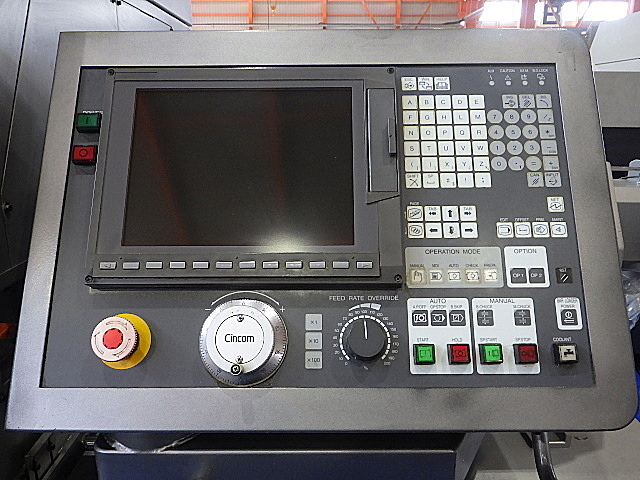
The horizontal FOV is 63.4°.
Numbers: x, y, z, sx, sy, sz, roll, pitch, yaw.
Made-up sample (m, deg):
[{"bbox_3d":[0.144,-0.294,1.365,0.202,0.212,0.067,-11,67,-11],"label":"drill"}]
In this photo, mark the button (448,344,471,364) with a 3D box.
[{"bbox_3d":[0.124,0.103,0.464,0.017,0.017,0.012,0,-14,1],"label":"button"}]

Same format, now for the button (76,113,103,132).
[{"bbox_3d":[-0.232,-0.117,0.523,0.023,0.018,0.009,0,-14,1],"label":"button"}]

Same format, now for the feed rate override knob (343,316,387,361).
[{"bbox_3d":[0.040,0.090,0.465,0.037,0.037,0.018,0,-14,1],"label":"feed rate override knob"}]

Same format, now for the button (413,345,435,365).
[{"bbox_3d":[0.094,0.103,0.464,0.017,0.017,0.012,0,-14,1],"label":"button"}]

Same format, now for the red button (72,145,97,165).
[{"bbox_3d":[-0.232,-0.084,0.515,0.023,0.018,0.009,0,-14,1],"label":"red button"}]

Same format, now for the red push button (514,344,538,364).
[{"bbox_3d":[0.184,0.102,0.464,0.017,0.017,0.012,0,-14,1],"label":"red push button"}]

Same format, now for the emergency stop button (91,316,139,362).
[{"bbox_3d":[-0.180,0.090,0.463,0.040,0.040,0.027,0,-14,1],"label":"emergency stop button"}]

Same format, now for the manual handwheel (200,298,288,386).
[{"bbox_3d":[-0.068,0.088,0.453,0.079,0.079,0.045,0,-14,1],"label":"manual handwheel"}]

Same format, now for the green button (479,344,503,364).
[{"bbox_3d":[0.153,0.103,0.464,0.017,0.017,0.012,0,-14,1],"label":"green button"}]

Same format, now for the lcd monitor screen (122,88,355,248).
[{"bbox_3d":[-0.076,-0.073,0.507,0.218,0.164,0.010,0,-14,1],"label":"lcd monitor screen"}]

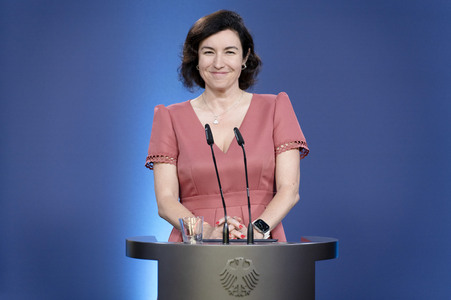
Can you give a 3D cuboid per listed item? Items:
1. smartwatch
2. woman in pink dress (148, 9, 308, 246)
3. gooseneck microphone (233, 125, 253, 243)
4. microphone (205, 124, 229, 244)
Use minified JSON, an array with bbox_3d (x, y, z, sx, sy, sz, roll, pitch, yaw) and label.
[{"bbox_3d":[0.099,0.223,5.260,0.038,0.056,0.046,-44,-8,-45],"label":"smartwatch"},{"bbox_3d":[0.003,0.455,5.460,0.480,1.720,0.400,0,1,3],"label":"woman in pink dress"},{"bbox_3d":[0.049,0.097,5.130,0.055,0.322,0.130,0,1,-11],"label":"gooseneck microphone"},{"bbox_3d":[-0.025,0.094,5.130,0.060,0.328,0.130,0,1,-11],"label":"microphone"}]

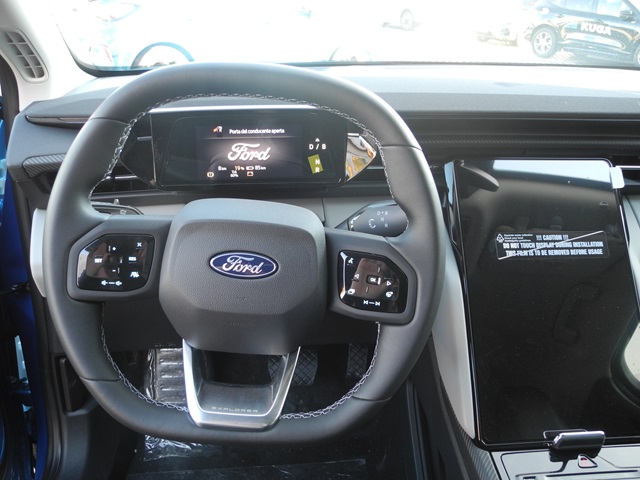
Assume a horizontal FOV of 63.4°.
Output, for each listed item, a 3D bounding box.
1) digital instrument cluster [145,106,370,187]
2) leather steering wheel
[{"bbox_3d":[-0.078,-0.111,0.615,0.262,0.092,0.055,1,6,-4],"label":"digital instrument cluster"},{"bbox_3d":[-0.072,0.013,0.489,0.370,0.355,0.090,3,0,-3],"label":"leather steering wheel"}]

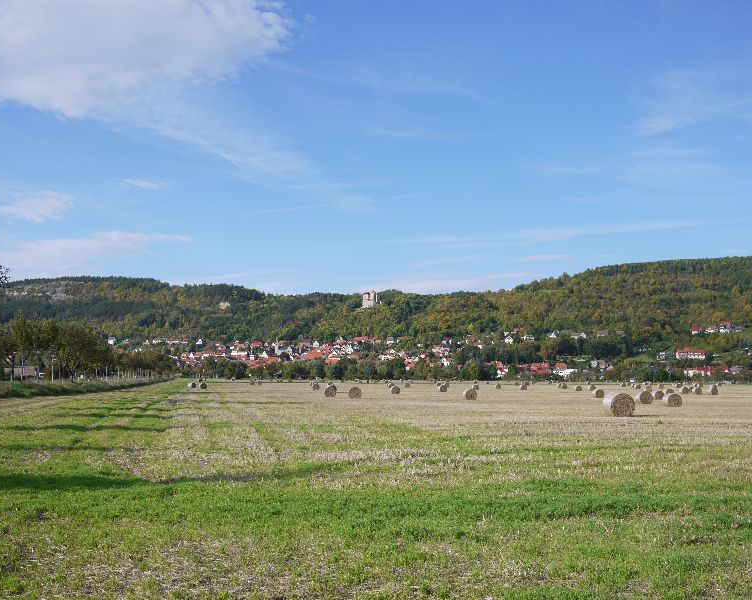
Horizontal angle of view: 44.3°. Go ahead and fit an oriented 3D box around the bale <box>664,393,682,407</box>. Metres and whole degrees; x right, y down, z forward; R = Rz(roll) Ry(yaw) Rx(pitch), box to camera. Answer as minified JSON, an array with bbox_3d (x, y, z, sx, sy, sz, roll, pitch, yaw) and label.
[{"bbox_3d":[28.705,9.731,89.329,1.330,1.300,1.220,1,-5,-4],"label":"bale"}]

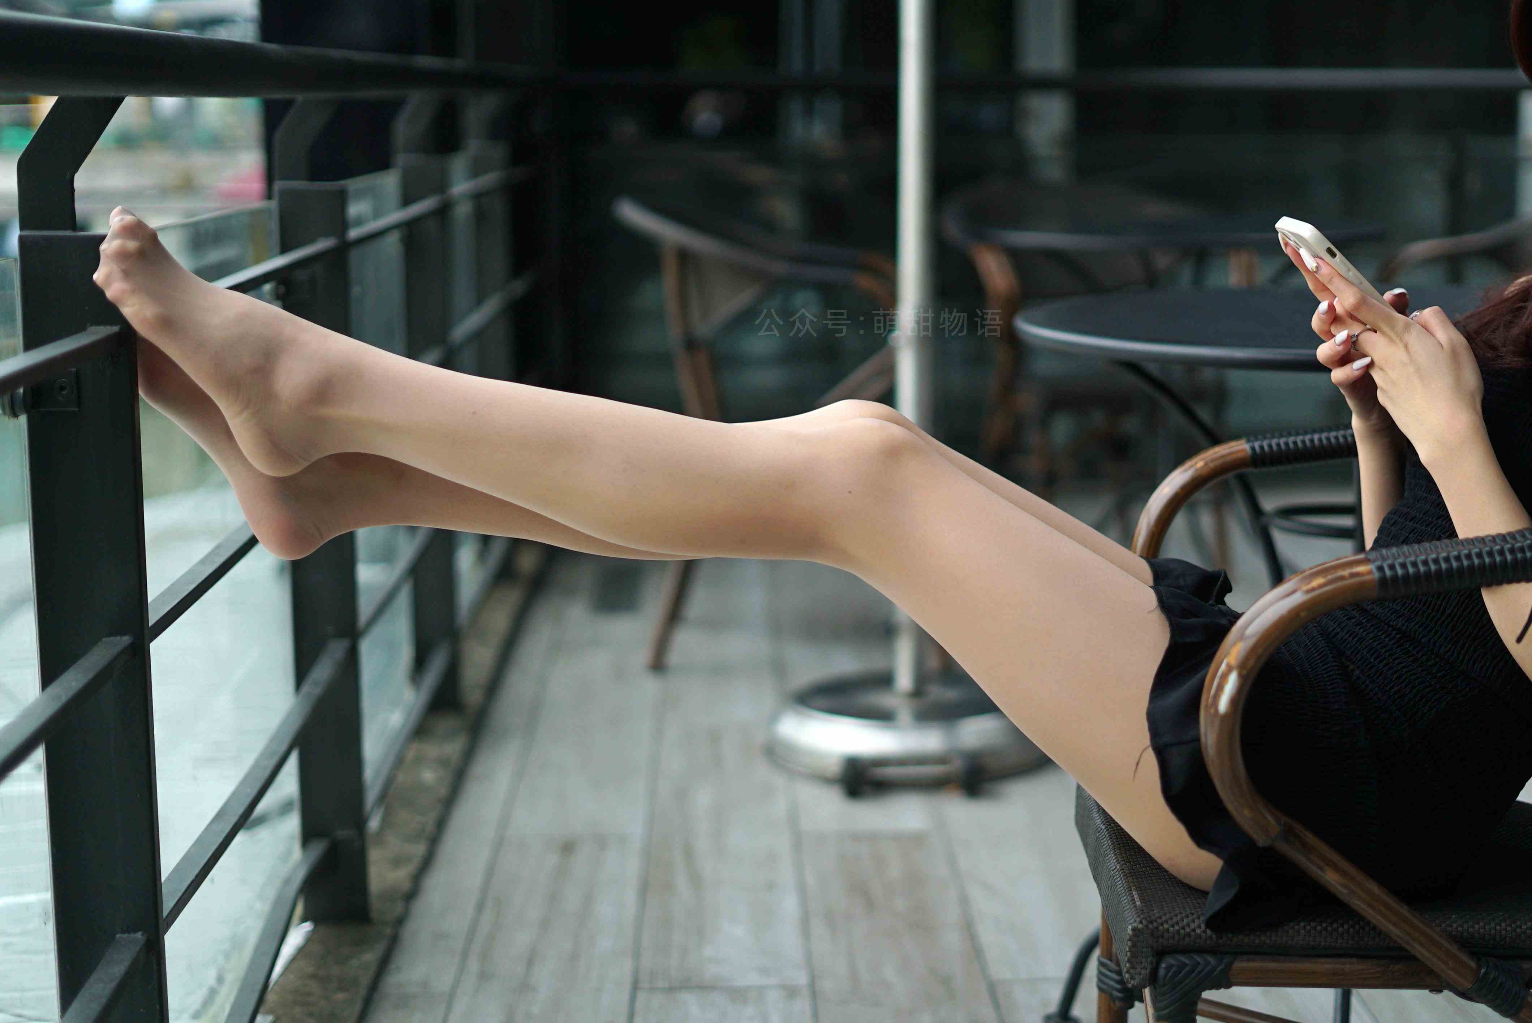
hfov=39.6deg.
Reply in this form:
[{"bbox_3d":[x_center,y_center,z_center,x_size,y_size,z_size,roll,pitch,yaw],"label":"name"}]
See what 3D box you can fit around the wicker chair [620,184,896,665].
[{"bbox_3d":[0.025,-0.160,4.050,0.610,0.850,0.560,0,11,3],"label":"wicker chair"}]

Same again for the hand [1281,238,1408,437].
[{"bbox_3d":[0.461,-0.142,1.680,0.092,0.170,0.090,-18,0,-29],"label":"hand"}]

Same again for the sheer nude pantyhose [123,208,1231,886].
[{"bbox_3d":[-0.050,0.012,1.660,0.950,0.510,0.340,1,11,5],"label":"sheer nude pantyhose"}]

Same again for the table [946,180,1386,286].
[{"bbox_3d":[0.825,-0.193,4.270,0.800,0.730,0.800,0,11,0],"label":"table"}]

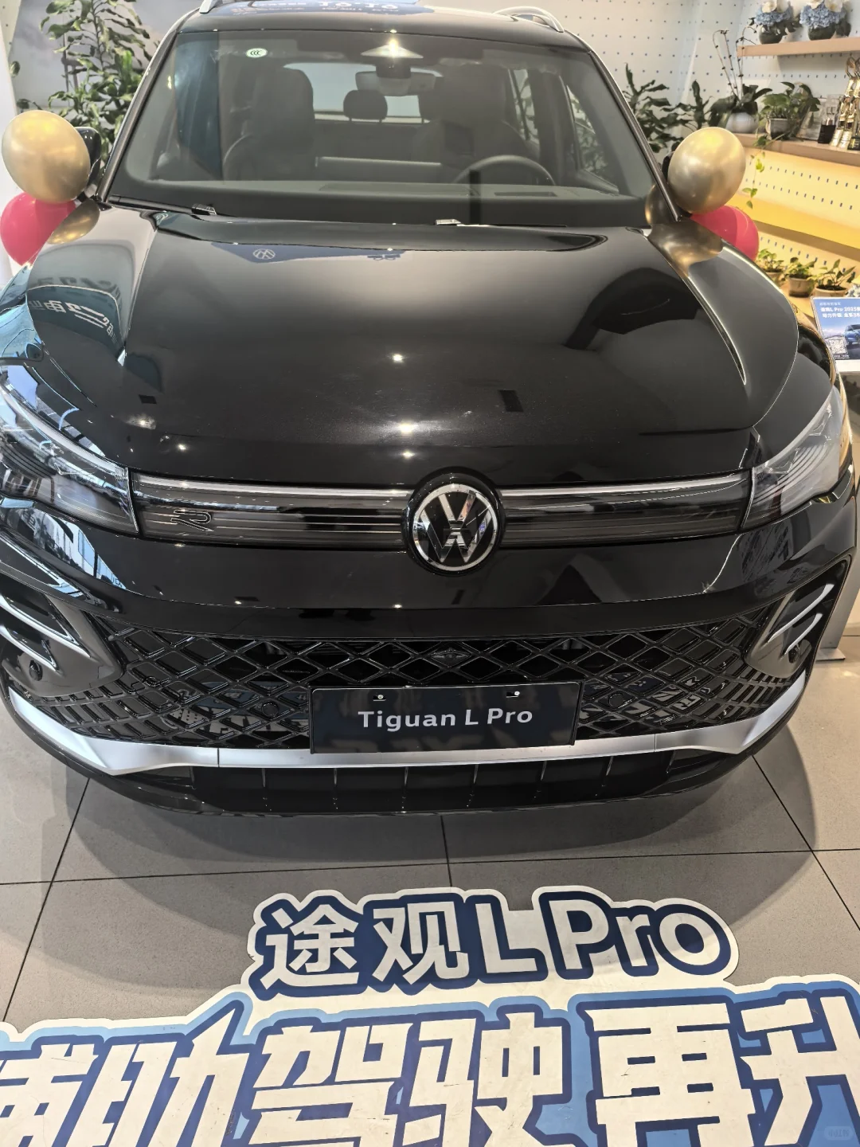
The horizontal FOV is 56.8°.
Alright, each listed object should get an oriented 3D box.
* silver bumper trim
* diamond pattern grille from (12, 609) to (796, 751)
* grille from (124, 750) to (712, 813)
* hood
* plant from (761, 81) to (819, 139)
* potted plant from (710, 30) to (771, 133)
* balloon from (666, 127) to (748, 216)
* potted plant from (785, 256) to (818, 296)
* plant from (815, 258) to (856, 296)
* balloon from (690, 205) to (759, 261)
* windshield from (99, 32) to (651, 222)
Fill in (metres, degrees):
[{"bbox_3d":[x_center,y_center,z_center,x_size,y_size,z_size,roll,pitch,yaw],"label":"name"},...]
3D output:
[{"bbox_3d":[0.009,0.276,1.496,1.600,0.085,0.230,-1,31,-6],"label":"silver bumper trim"},{"bbox_3d":[0.019,0.164,1.399,1.500,0.240,0.210,-1,31,-6],"label":"diamond pattern grille"},{"bbox_3d":[0.009,0.366,1.475,1.100,0.140,0.120,-1,31,-6],"label":"grille"},{"bbox_3d":[-0.012,-0.513,1.593,1.570,0.240,1.160,-1,31,-6],"label":"hood"},{"bbox_3d":[1.916,-2.469,4.235,0.311,0.245,0.260,-1,31,-6],"label":"plant"},{"bbox_3d":[1.787,-2.832,4.578,0.345,0.500,0.280,-1,31,-6],"label":"potted plant"},{"bbox_3d":[0.872,-1.265,2.500,0.250,0.270,0.250,-1,31,-6],"label":"balloon"},{"bbox_3d":[1.825,-1.461,3.906,0.158,0.179,0.160,-1,31,-6],"label":"potted plant"},{"bbox_3d":[1.855,-1.335,3.633,0.192,0.198,0.190,-1,31,-6],"label":"plant"},{"bbox_3d":[0.963,-1.102,2.633,0.240,0.250,0.240,-1,31,-6],"label":"balloon"},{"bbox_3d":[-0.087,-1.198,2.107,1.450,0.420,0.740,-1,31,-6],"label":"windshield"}]

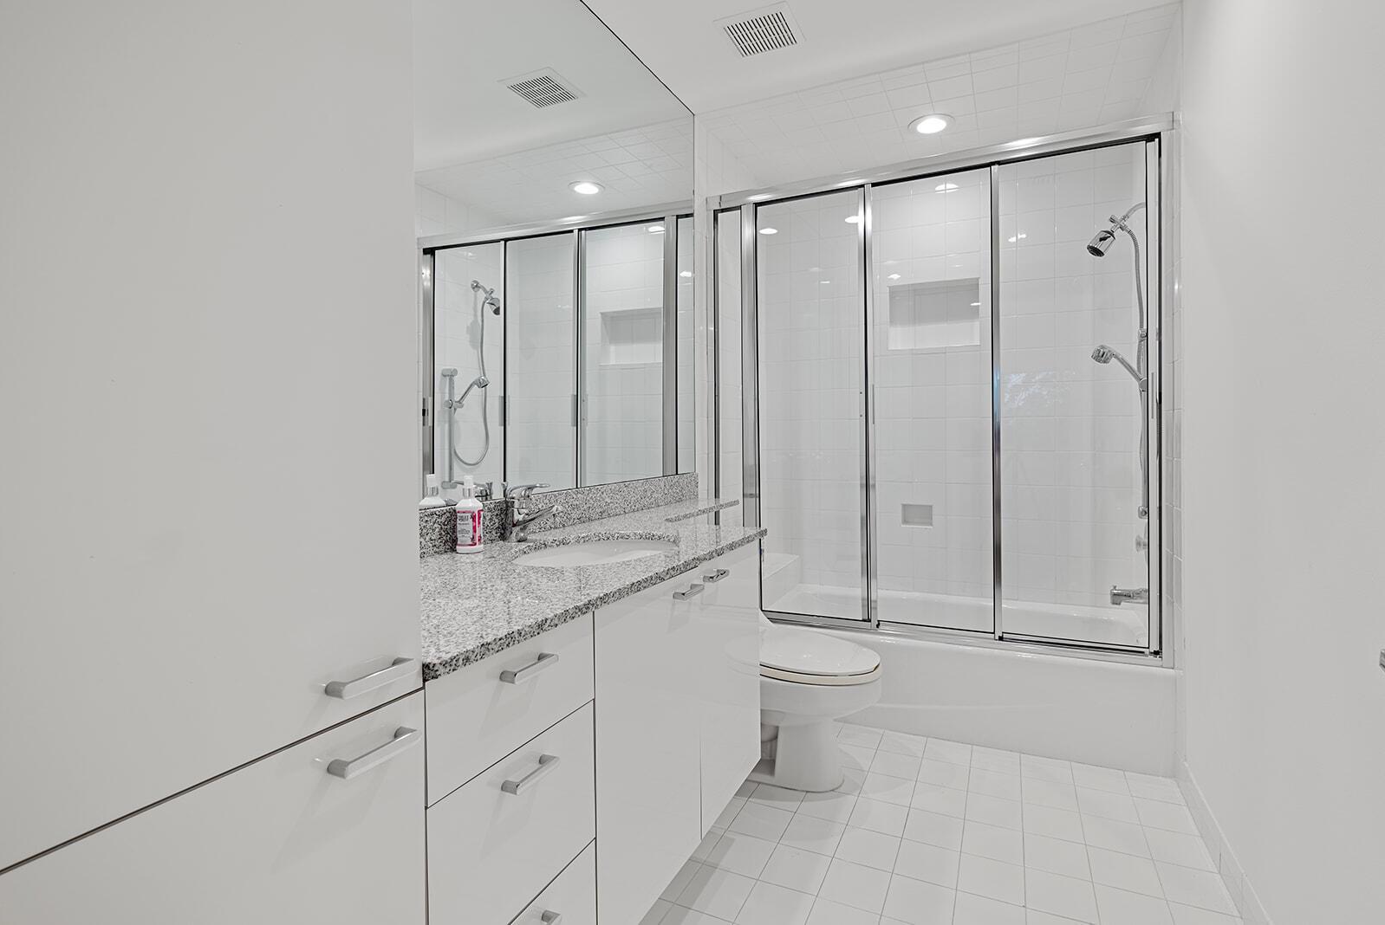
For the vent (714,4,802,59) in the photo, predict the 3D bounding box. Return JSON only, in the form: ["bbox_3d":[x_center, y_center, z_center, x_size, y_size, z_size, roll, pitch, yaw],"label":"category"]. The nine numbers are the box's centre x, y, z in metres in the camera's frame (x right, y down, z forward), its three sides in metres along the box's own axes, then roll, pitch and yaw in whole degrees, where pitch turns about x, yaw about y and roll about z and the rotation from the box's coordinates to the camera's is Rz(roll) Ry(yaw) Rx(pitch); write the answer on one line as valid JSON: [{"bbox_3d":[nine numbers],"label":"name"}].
[{"bbox_3d":[0.226,-1.441,1.931,0.240,0.020,0.220,0,2,27],"label":"vent"}]

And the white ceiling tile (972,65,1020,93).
[{"bbox_3d":[1.165,-1.470,2.215,0.156,0.010,0.156,0,2,27],"label":"white ceiling tile"}]

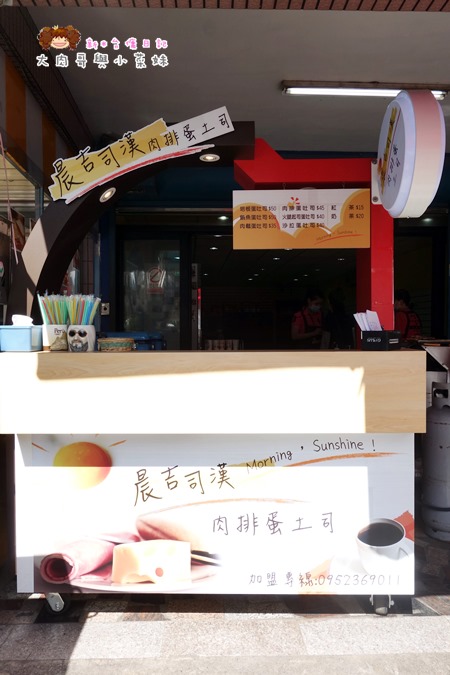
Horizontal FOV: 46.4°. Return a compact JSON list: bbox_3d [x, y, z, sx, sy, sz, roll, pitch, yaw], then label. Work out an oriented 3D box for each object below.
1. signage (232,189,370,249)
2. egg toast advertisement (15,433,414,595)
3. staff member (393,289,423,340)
[{"bbox_3d":[0.324,-0.503,2.230,0.581,0.250,0.012,0,1,1],"label":"signage"},{"bbox_3d":[-0.045,0.665,1.988,1.506,0.609,0.020,0,1,1],"label":"egg toast advertisement"},{"bbox_3d":[1.896,0.244,5.608,0.400,1.511,0.460,0,1,30],"label":"staff member"}]

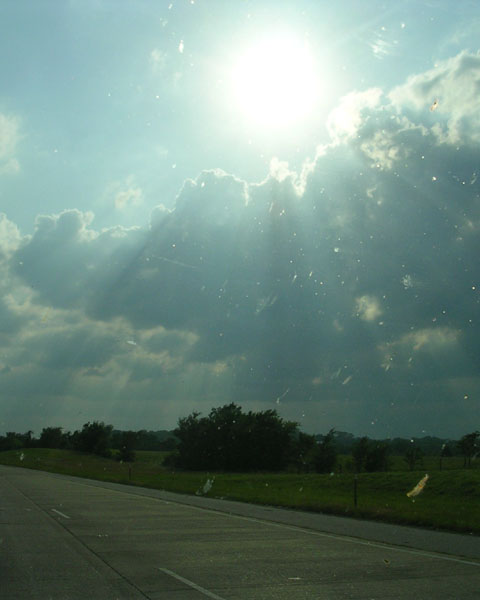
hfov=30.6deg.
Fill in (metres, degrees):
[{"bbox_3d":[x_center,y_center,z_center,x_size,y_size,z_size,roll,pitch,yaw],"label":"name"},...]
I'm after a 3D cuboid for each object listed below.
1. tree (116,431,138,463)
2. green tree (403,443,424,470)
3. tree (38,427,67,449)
[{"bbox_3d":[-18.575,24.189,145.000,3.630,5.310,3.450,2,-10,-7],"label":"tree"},{"bbox_3d":[15.015,13.544,76.000,1.900,2.440,1.810,-1,-10,11],"label":"green tree"},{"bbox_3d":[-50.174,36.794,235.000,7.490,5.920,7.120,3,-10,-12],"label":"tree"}]

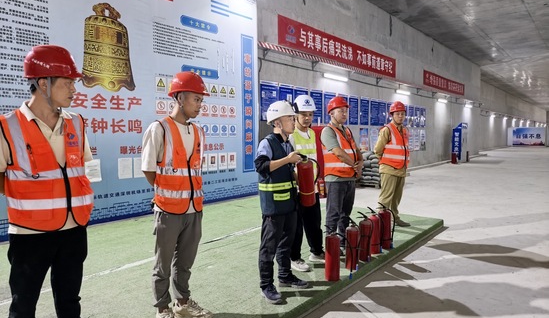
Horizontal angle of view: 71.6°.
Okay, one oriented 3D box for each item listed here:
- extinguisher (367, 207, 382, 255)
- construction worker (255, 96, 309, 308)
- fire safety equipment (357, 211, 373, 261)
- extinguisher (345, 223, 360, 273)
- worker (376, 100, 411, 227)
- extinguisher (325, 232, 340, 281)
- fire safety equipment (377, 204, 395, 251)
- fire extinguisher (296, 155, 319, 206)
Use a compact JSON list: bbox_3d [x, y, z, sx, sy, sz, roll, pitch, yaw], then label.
[{"bbox_3d":[1.146,0.817,4.355,0.180,0.515,0.150,0,4,10],"label":"extinguisher"},{"bbox_3d":[0.076,0.327,3.240,0.450,1.650,0.470,1,4,26],"label":"construction worker"},{"bbox_3d":[0.973,0.835,4.130,0.180,0.510,0.150,1,4,25],"label":"fire safety equipment"},{"bbox_3d":[0.788,0.859,3.840,0.170,0.500,0.150,2,4,35],"label":"extinguisher"},{"bbox_3d":[1.770,0.081,5.579,0.400,1.820,0.510,3,5,42],"label":"worker"},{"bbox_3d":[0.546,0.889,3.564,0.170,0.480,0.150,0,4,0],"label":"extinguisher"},{"bbox_3d":[1.325,0.802,4.524,0.180,0.520,0.150,0,4,8],"label":"fire safety equipment"},{"bbox_3d":[0.285,0.187,3.240,0.180,0.470,0.150,-3,7,5],"label":"fire extinguisher"}]

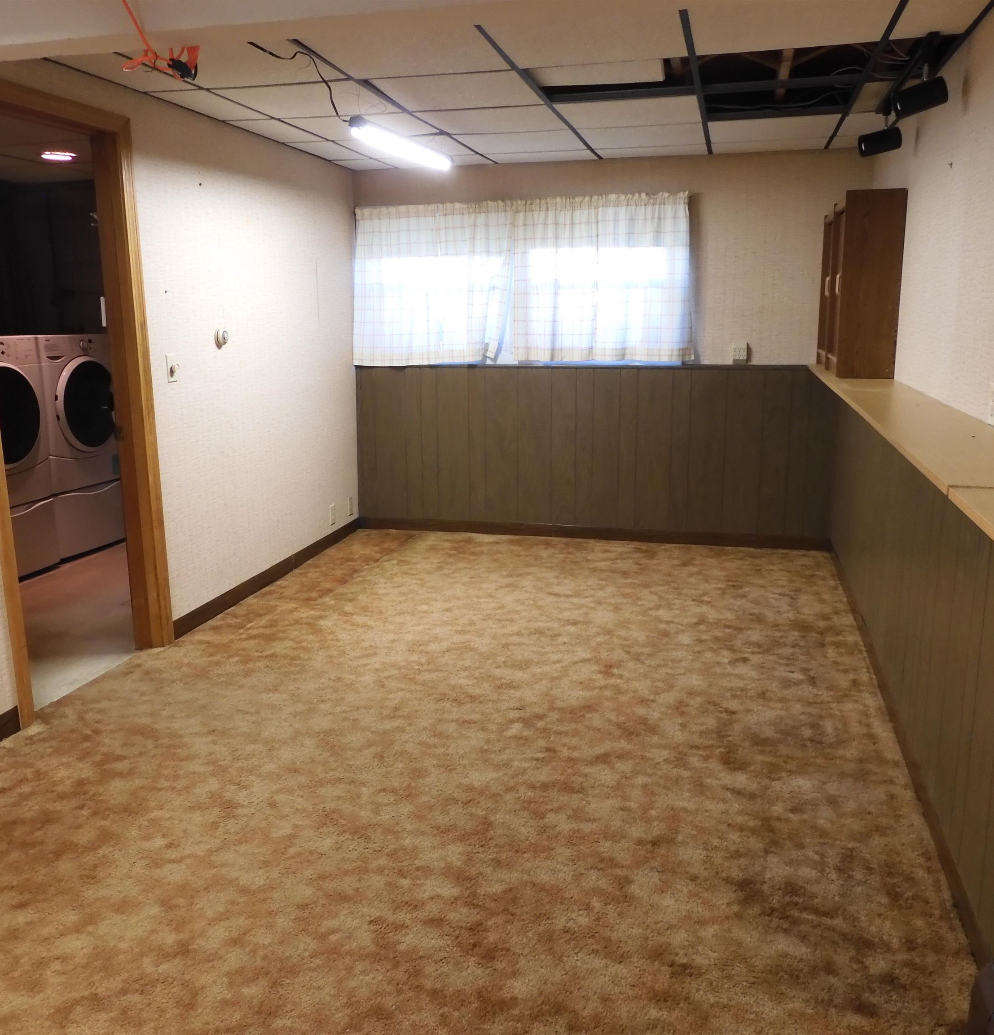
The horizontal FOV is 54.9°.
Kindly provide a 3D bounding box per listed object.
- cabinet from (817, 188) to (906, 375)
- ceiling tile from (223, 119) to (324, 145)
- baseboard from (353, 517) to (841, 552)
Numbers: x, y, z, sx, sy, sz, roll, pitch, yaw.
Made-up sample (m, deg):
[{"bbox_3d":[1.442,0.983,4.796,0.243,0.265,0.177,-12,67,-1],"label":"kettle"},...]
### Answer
[{"bbox_3d":[1.728,-1.100,4.597,0.240,0.783,1.190,3,13,14],"label":"cabinet"},{"bbox_3d":[-1.028,-1.842,4.554,0.270,0.020,0.610,3,13,14],"label":"ceiling tile"},{"bbox_3d":[0.520,0.096,5.884,2.920,0.080,0.016,3,13,14],"label":"baseboard"}]

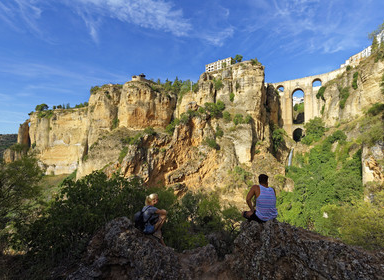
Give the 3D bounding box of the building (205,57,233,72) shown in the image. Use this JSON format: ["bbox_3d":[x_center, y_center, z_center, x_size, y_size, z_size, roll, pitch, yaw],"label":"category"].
[{"bbox_3d":[35.200,-87.200,224.500,34.500,9.500,14.000,0,0,39],"label":"building"}]

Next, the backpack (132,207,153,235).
[{"bbox_3d":[-0.974,1.566,3.600,0.220,0.430,0.290,11,-4,-23],"label":"backpack"}]

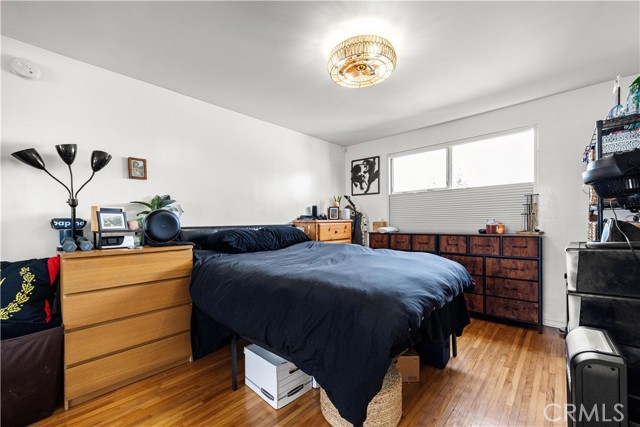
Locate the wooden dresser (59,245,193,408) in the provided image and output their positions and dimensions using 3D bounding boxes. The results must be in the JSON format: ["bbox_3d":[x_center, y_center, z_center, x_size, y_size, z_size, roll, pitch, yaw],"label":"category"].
[{"bbox_3d":[-1.576,0.787,2.074,0.480,1.000,0.800,-2,-1,43],"label":"wooden dresser"}]

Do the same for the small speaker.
[{"bbox_3d":[-1.382,0.131,2.183,0.180,0.300,0.285,-2,-1,43],"label":"small speaker"}]

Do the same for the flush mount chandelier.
[{"bbox_3d":[0.320,-1.184,1.925,0.520,0.185,0.520,-1,-1,0],"label":"flush mount chandelier"}]

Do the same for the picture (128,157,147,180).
[{"bbox_3d":[-1.696,-0.414,2.324,0.020,0.195,0.137,-2,-1,43],"label":"picture"}]

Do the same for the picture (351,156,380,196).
[{"bbox_3d":[0.784,-0.630,4.305,0.575,0.625,0.025,-2,-1,43],"label":"picture"}]

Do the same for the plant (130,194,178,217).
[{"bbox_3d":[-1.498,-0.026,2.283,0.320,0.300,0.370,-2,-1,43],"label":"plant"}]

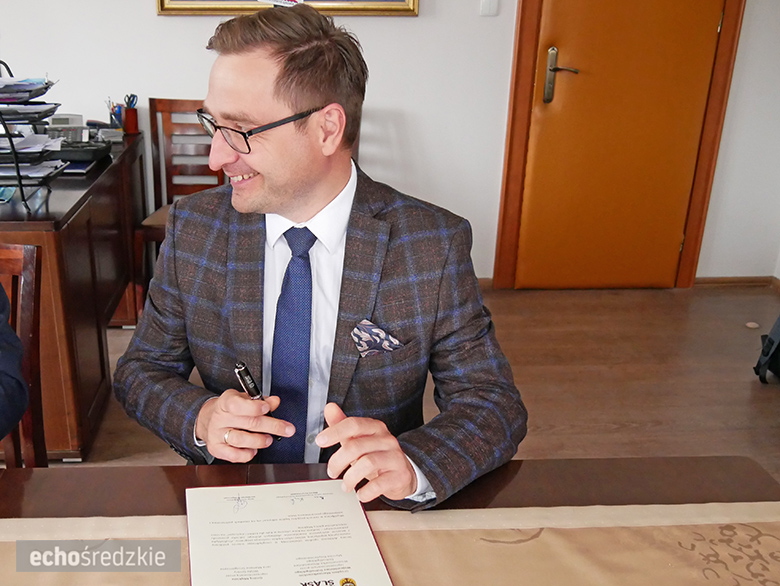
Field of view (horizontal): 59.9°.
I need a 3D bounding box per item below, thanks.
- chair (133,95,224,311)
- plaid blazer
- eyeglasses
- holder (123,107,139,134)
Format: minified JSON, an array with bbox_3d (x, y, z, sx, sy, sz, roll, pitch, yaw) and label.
[{"bbox_3d":[-0.850,-0.351,2.987,0.440,0.950,0.480,0,21,-5],"label":"chair"},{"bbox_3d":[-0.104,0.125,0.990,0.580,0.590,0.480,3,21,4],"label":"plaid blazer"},{"bbox_3d":[-0.161,-0.231,0.891,0.142,0.045,0.141,-29,39,-29],"label":"eyeglasses"},{"bbox_3d":[-1.175,-0.777,3.060,0.062,0.105,0.062,0,21,-5],"label":"holder"}]

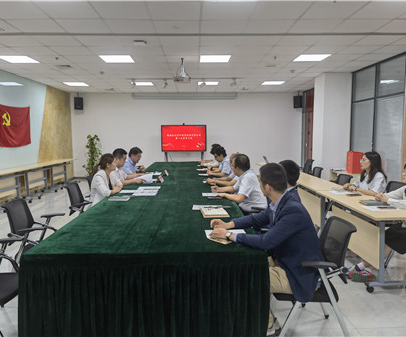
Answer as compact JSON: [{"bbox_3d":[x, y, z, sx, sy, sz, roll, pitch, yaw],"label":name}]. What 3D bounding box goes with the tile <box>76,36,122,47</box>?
[{"bbox_3d":[-1.537,-1.903,4.836,0.595,0.020,0.595,-1,6,-1],"label":"tile"}]

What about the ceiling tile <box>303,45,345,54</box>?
[{"bbox_3d":[2.043,-2.009,5.495,0.600,0.025,0.600,-1,6,-1],"label":"ceiling tile"}]

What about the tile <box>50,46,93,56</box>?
[{"bbox_3d":[-2.156,-1.960,5.407,0.600,0.025,0.600,-1,6,-1],"label":"tile"}]

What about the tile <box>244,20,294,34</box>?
[{"bbox_3d":[0.870,-1.868,4.277,0.600,0.025,0.600,-1,6,-1],"label":"tile"}]

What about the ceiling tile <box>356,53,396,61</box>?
[{"bbox_3d":[3.239,-2.086,6.115,0.595,0.020,0.595,-1,6,-1],"label":"ceiling tile"}]

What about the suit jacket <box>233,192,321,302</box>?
[{"bbox_3d":[0.544,0.502,2.327,0.640,0.700,0.520,-1,6,-4],"label":"suit jacket"}]

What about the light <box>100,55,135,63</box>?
[{"bbox_3d":[-1.563,-2.052,6.012,0.600,0.050,0.600,-1,6,-1],"label":"light"}]

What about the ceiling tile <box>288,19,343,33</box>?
[{"bbox_3d":[1.473,-1.875,4.293,0.595,0.020,0.595,-1,6,-1],"label":"ceiling tile"}]

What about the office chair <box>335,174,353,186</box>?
[{"bbox_3d":[1.888,0.542,4.747,0.580,0.840,0.580,-2,6,-15],"label":"office chair"}]

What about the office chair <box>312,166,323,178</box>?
[{"bbox_3d":[1.983,0.401,6.266,0.580,0.860,0.580,-1,6,-1],"label":"office chair"}]

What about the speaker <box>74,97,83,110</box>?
[{"bbox_3d":[-4.051,-2.111,10.612,0.270,0.410,0.260,-2,6,-14],"label":"speaker"}]

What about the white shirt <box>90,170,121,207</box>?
[{"bbox_3d":[-1.232,0.308,4.100,0.370,0.580,0.440,-1,6,-1],"label":"white shirt"}]

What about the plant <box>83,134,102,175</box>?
[{"bbox_3d":[-3.260,-0.244,9.559,0.500,1.476,0.500,-1,6,-1],"label":"plant"}]

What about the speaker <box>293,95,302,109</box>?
[{"bbox_3d":[3.172,-2.192,10.788,0.270,0.410,0.260,2,7,23],"label":"speaker"}]

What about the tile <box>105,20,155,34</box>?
[{"bbox_3d":[-0.926,-1.847,4.250,0.595,0.020,0.595,-1,6,-1],"label":"tile"}]

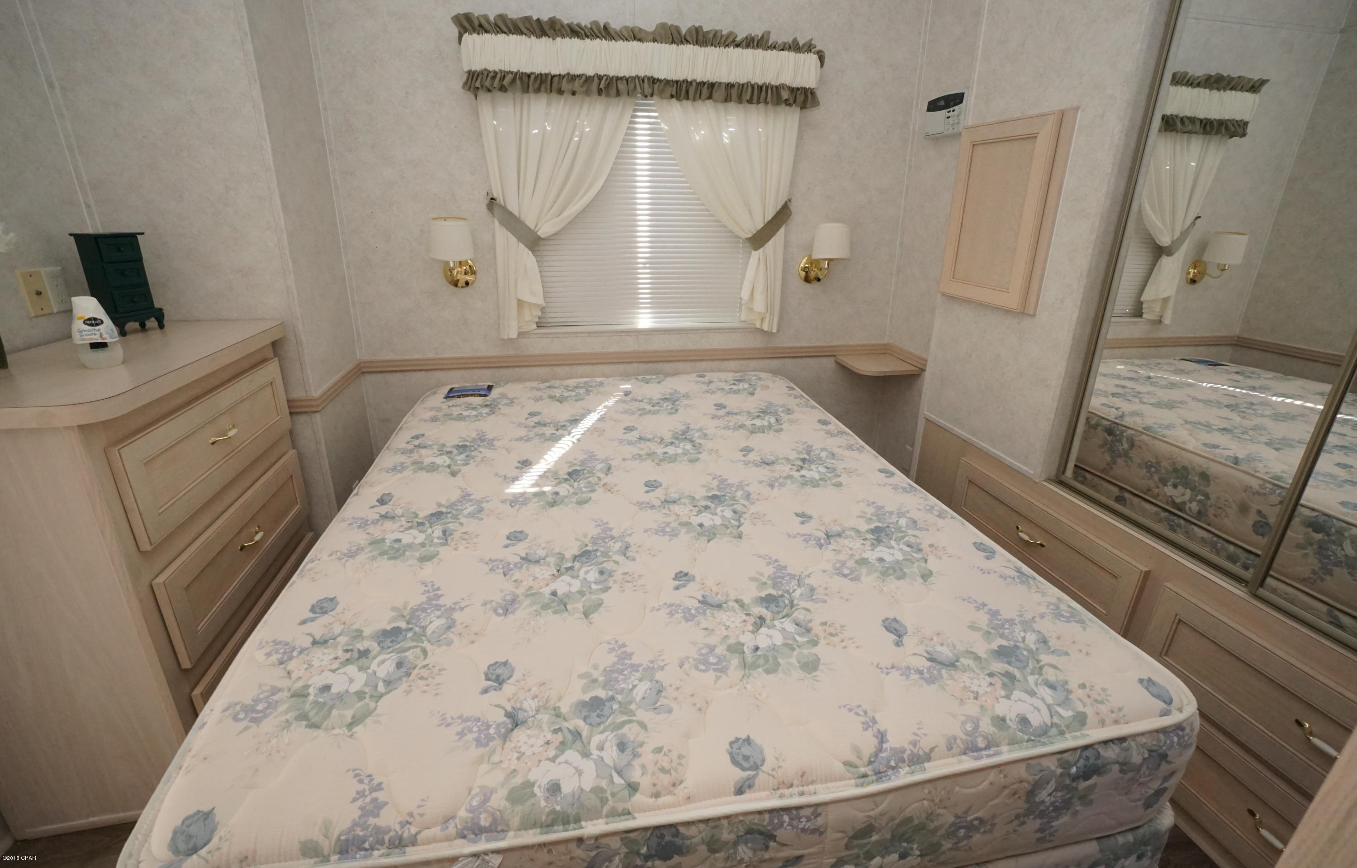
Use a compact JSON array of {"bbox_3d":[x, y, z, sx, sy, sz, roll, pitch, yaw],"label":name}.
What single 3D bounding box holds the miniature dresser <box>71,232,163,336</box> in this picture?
[{"bbox_3d":[-1.490,-0.399,1.512,0.082,0.250,0.122,2,19,4],"label":"miniature dresser"}]

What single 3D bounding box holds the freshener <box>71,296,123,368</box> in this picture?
[{"bbox_3d":[-1.311,-0.230,1.267,0.073,0.148,0.080,18,27,41],"label":"freshener"}]

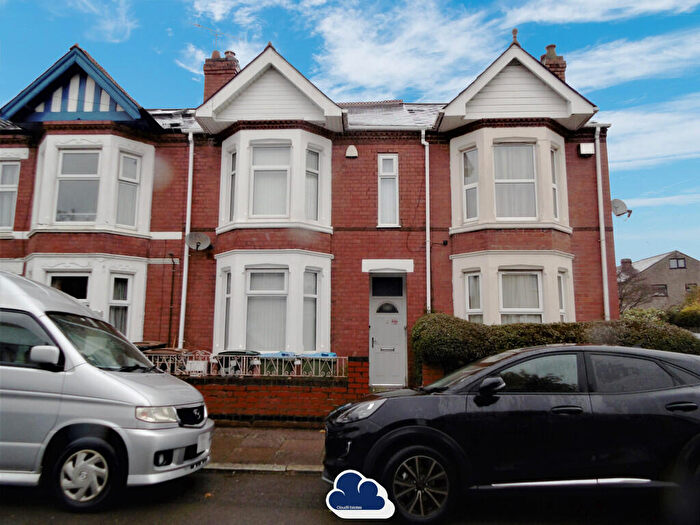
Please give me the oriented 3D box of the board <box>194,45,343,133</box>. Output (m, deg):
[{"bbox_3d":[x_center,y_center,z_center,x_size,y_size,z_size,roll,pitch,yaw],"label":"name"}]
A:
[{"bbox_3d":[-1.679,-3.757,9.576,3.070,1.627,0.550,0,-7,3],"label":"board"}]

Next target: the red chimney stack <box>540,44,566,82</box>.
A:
[{"bbox_3d":[5.718,-5.182,12.545,0.600,1.850,0.800,0,-8,2],"label":"red chimney stack"}]

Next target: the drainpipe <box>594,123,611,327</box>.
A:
[{"bbox_3d":[5.317,-0.114,9.279,0.100,5.768,0.110,0,-7,3],"label":"drainpipe"}]

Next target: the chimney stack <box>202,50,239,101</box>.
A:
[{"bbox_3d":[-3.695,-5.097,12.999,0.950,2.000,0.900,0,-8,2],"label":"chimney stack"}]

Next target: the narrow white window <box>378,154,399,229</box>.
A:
[{"bbox_3d":[0.926,-1.751,10.639,0.470,1.830,0.100,0,-8,2],"label":"narrow white window"}]

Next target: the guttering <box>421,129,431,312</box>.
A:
[{"bbox_3d":[1.630,-0.116,9.443,0.167,5.727,0.120,0,-7,3],"label":"guttering"}]

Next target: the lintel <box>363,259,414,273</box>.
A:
[{"bbox_3d":[0.818,0.073,9.540,1.108,0.287,0.130,0,-7,3],"label":"lintel"}]

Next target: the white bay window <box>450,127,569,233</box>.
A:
[{"bbox_3d":[3.721,-1.844,10.124,2.780,2.340,0.660,0,-8,2],"label":"white bay window"}]

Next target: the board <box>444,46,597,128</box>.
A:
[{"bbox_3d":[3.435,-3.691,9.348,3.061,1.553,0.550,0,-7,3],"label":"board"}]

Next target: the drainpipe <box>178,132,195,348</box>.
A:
[{"bbox_3d":[-3.573,-0.132,9.663,0.110,5.695,0.110,0,-7,3],"label":"drainpipe"}]

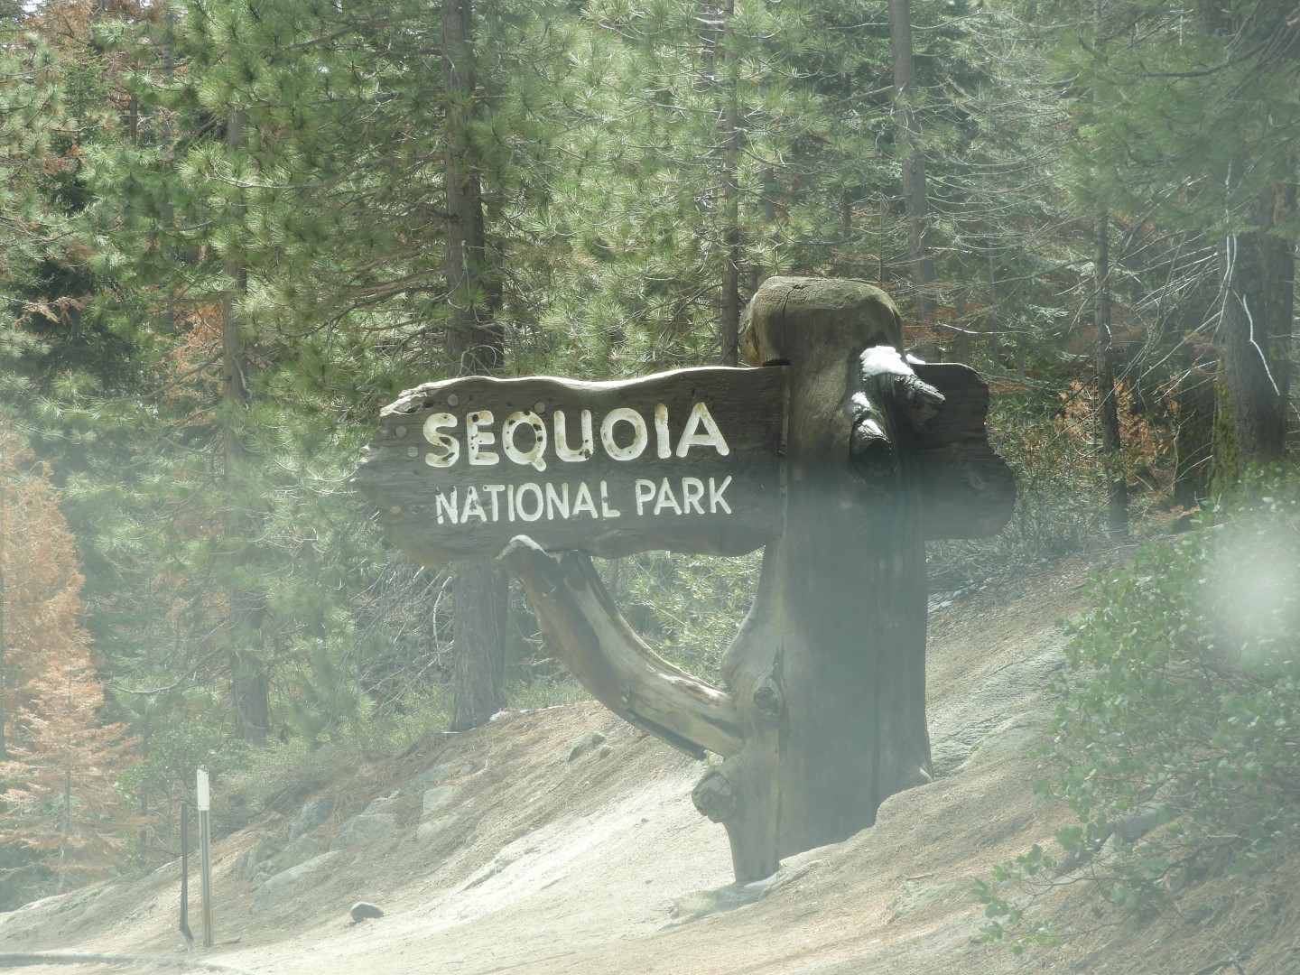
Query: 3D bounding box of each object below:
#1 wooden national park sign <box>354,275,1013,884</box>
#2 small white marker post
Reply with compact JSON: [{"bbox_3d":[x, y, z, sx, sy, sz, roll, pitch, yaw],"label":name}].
[{"bbox_3d":[0.165,0.543,28.900,4.038,3.489,1.150,-1,-3,-22],"label":"wooden national park sign"},{"bbox_3d":[-2.939,2.450,33.500,0.083,1.180,0.045,-2,-3,-10],"label":"small white marker post"}]

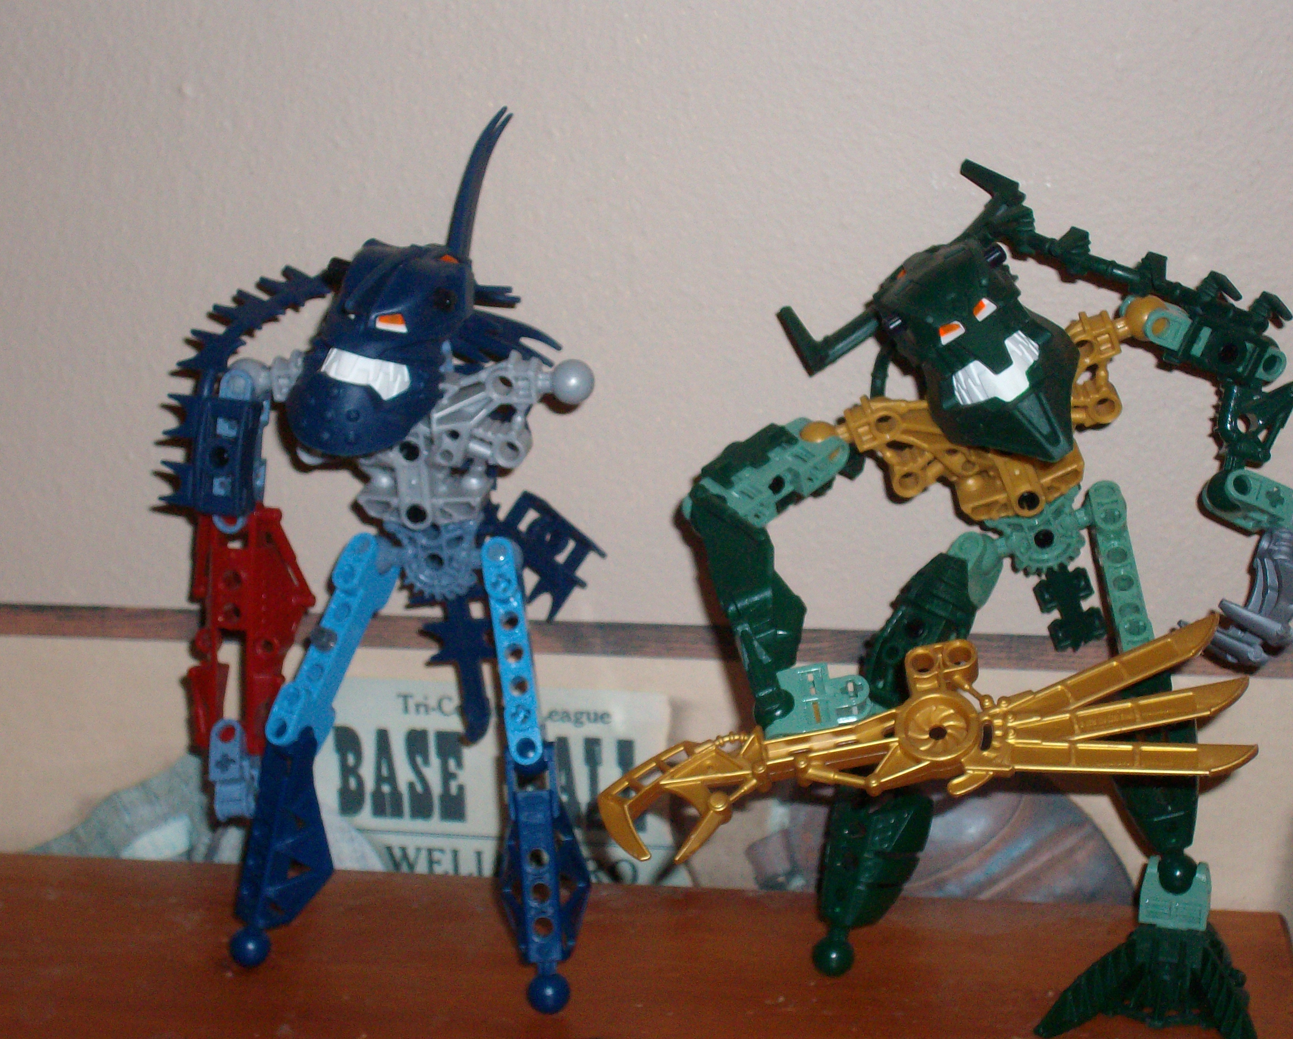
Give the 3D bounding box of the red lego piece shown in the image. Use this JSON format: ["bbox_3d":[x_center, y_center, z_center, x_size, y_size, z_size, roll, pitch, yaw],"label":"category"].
[{"bbox_3d":[-0.095,0.027,0.622,0.030,0.059,0.018,4,10,16],"label":"red lego piece"}]

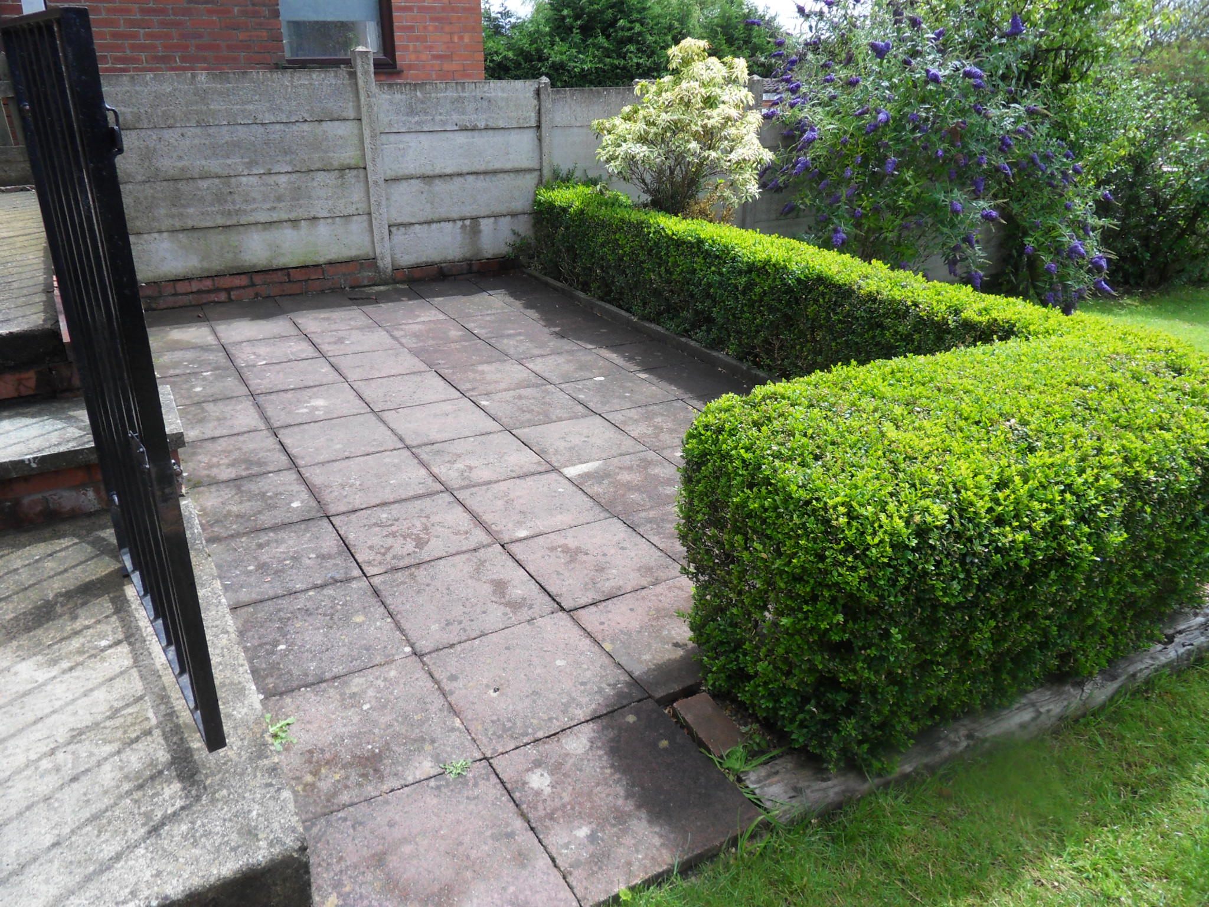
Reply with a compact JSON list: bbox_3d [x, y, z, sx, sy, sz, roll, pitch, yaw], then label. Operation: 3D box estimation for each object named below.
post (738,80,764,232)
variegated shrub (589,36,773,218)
[{"bbox_3d":[1.222,-2.298,6.928,0.120,1.500,0.120,-11,26,-25],"label":"post"},{"bbox_3d":[0.566,-2.093,6.090,1.320,1.680,1.250,0,23,0],"label":"variegated shrub"}]

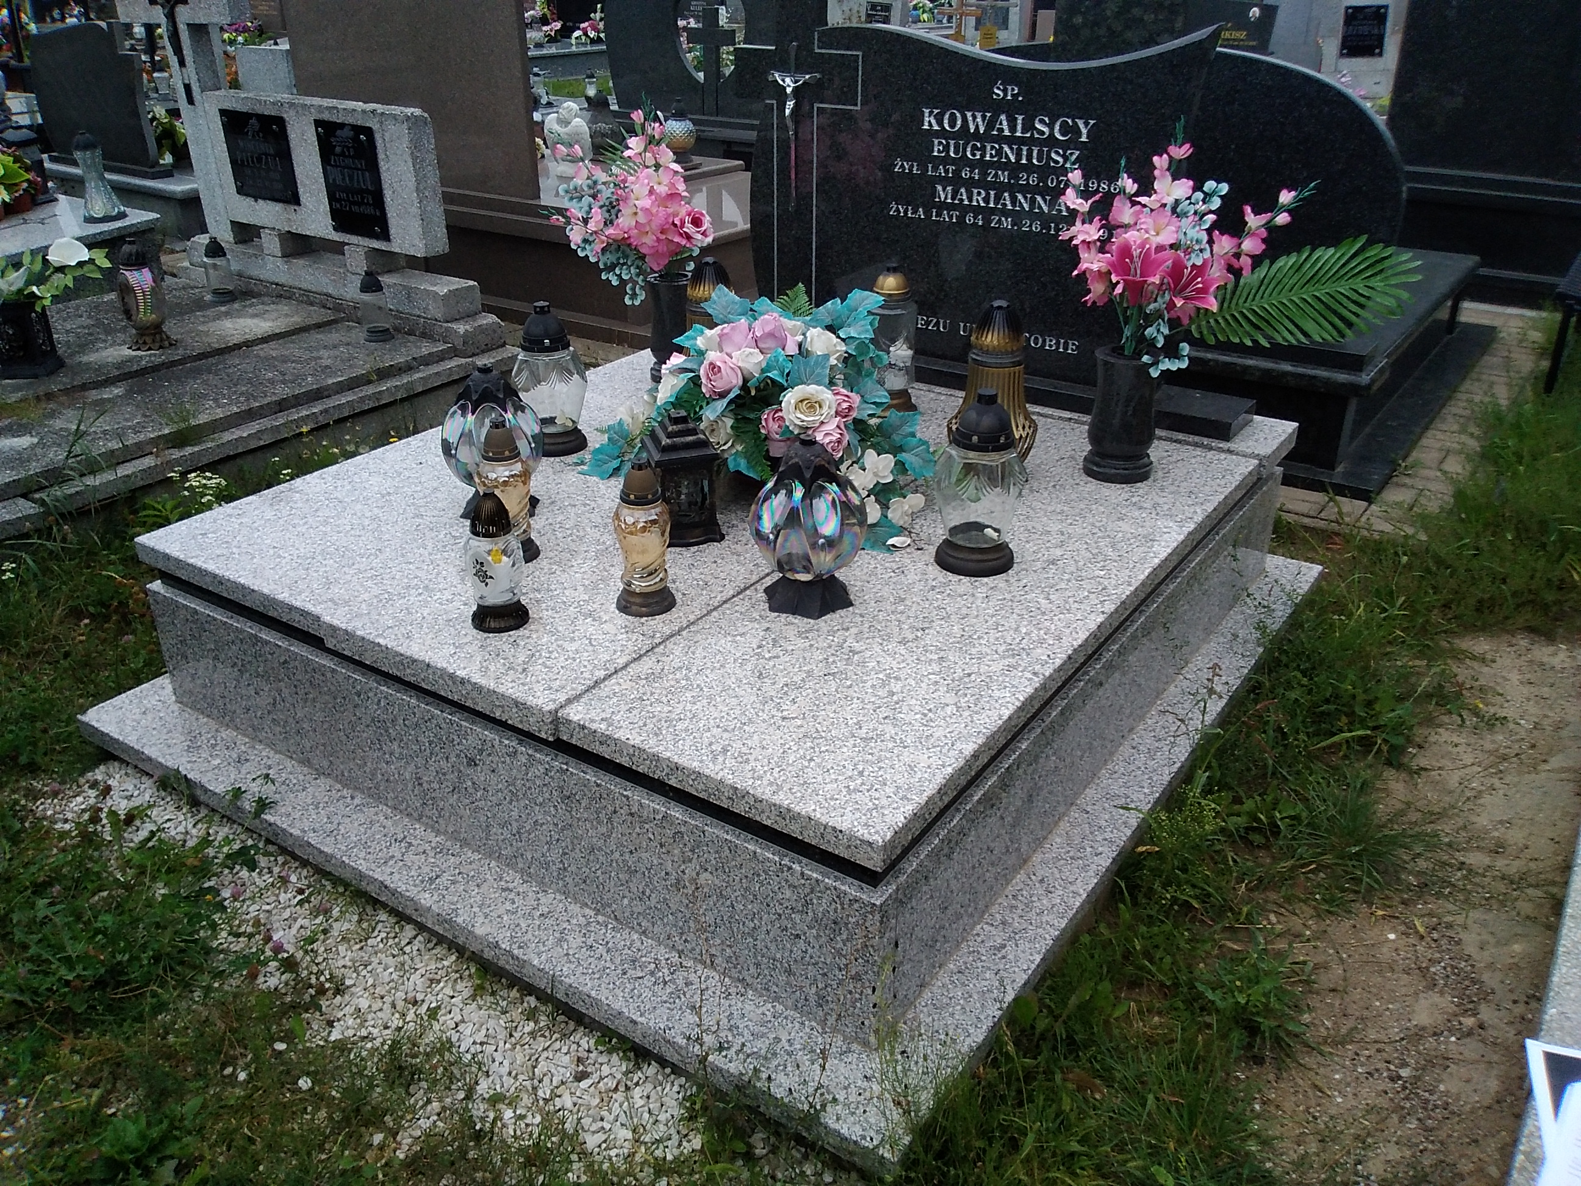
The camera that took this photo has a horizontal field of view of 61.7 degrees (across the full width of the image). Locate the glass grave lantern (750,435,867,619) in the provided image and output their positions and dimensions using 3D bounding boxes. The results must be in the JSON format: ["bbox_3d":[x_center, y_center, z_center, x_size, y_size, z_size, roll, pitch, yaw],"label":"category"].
[{"bbox_3d":[0.035,-0.122,2.230,0.193,0.295,0.193,0,27,0],"label":"glass grave lantern"}]

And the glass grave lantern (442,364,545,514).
[{"bbox_3d":[-0.651,-0.340,2.877,0.220,0.321,0.220,0,27,0],"label":"glass grave lantern"}]

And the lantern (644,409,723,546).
[{"bbox_3d":[-0.229,-0.249,2.762,0.140,0.270,0.140,-9,29,-18],"label":"lantern"}]

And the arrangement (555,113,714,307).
[{"bbox_3d":[-0.425,-1.021,3.522,0.420,0.519,0.360,17,32,30],"label":"arrangement"}]

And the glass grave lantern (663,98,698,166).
[{"bbox_3d":[-0.498,-2.082,5.977,0.156,0.283,0.156,0,27,0],"label":"glass grave lantern"}]

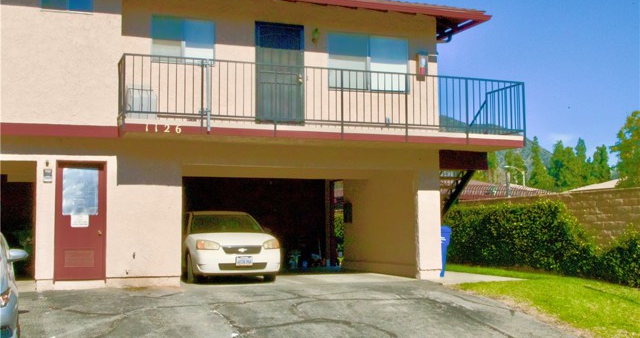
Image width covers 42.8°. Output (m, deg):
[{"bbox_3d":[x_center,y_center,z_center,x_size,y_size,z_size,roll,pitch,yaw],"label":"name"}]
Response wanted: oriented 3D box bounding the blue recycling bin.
[{"bbox_3d":[2.512,1.856,18.177,0.680,1.110,0.600,1,-5,-21],"label":"blue recycling bin"}]

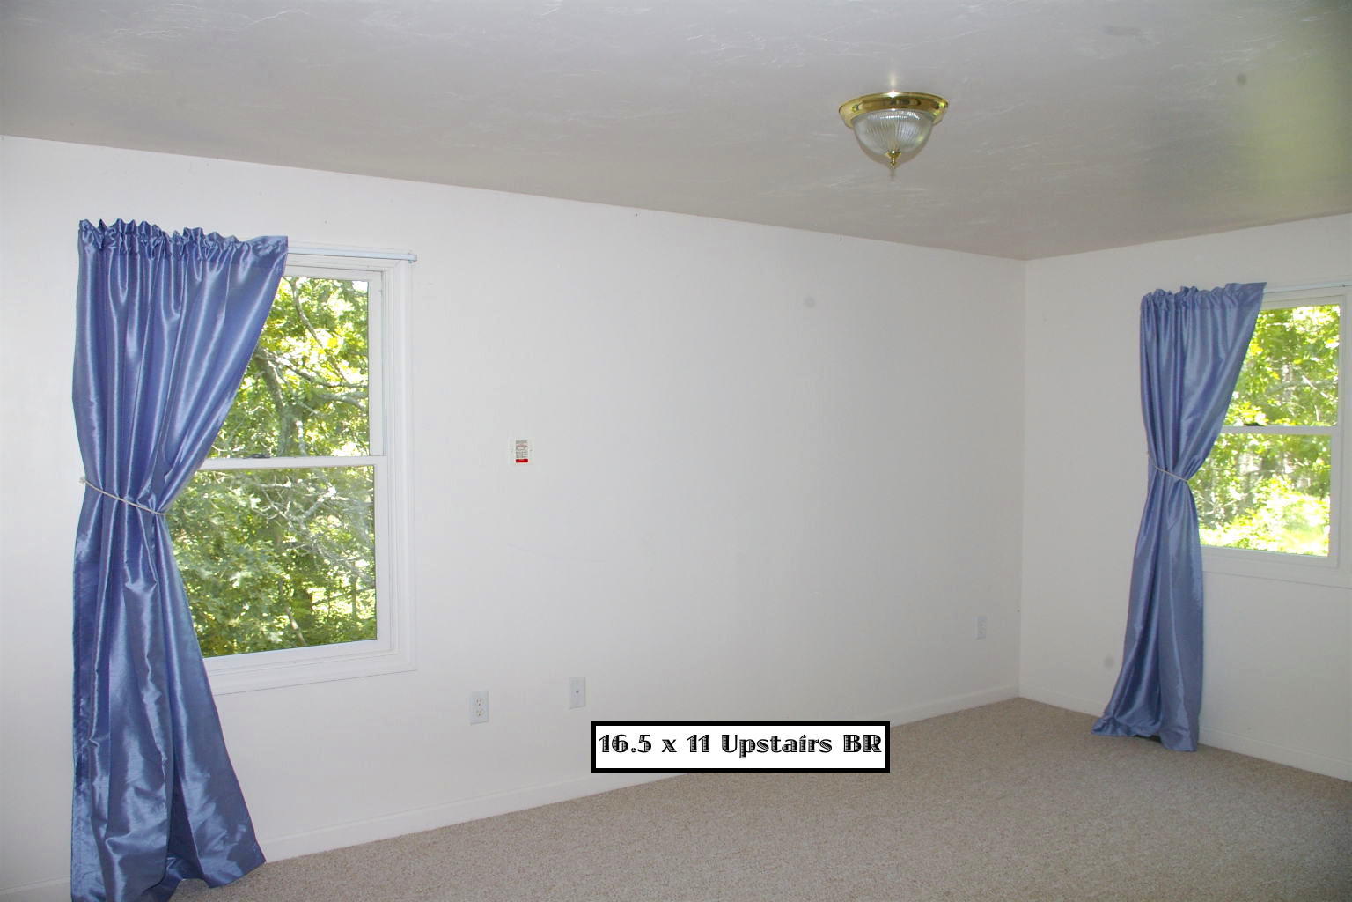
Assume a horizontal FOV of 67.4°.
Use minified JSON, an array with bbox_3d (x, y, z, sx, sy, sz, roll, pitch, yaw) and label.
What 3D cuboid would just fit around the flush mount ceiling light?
[{"bbox_3d":[0.568,-0.819,2.628,0.284,0.165,0.284,0,2,0],"label":"flush mount ceiling light"}]

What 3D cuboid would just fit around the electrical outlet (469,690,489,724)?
[{"bbox_3d":[-0.713,0.928,3.676,0.071,0.116,0.009,-1,2,-33],"label":"electrical outlet"}]

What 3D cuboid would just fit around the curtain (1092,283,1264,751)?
[{"bbox_3d":[2.243,0.311,4.447,0.220,2.030,0.670,-1,2,-33],"label":"curtain"}]

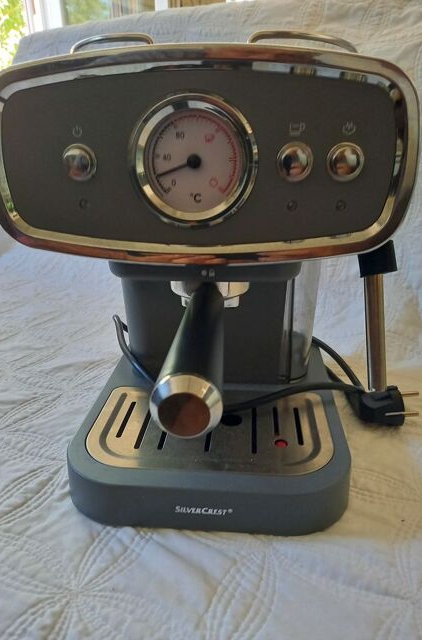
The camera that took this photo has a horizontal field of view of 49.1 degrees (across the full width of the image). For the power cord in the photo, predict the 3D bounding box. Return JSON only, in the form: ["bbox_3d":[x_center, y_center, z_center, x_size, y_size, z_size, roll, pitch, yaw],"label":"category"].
[{"bbox_3d":[0.043,0.043,0.482,0.303,0.076,0.176,1,21,5],"label":"power cord"}]

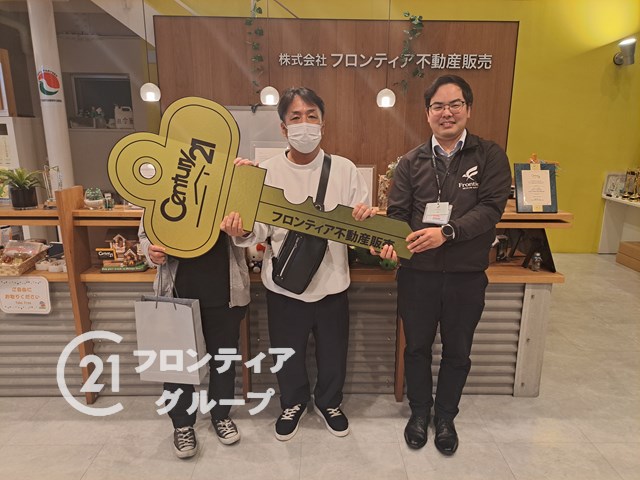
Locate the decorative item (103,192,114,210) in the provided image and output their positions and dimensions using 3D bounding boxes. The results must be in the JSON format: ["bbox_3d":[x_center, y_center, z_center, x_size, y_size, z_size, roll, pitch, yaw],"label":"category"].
[{"bbox_3d":[-1.058,-0.196,2.228,0.047,0.080,0.047,0,14,-1],"label":"decorative item"}]

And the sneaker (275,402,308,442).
[{"bbox_3d":[-0.146,0.925,2.345,0.107,0.108,0.288,5,14,19],"label":"sneaker"}]

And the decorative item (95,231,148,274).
[{"bbox_3d":[-1.081,0.068,2.455,0.262,0.204,0.140,-1,14,-6],"label":"decorative item"}]

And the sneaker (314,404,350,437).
[{"bbox_3d":[0.054,0.876,2.279,0.102,0.108,0.280,-7,16,-26],"label":"sneaker"}]

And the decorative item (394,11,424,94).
[{"bbox_3d":[0.960,-2.001,4.771,0.301,0.831,0.150,0,14,-1],"label":"decorative item"}]

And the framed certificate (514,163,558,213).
[{"bbox_3d":[1.093,-0.258,2.248,0.203,0.250,0.020,0,-6,-1],"label":"framed certificate"}]

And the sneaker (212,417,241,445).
[{"bbox_3d":[-0.495,0.935,2.296,0.099,0.105,0.278,-6,15,-25],"label":"sneaker"}]

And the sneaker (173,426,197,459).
[{"bbox_3d":[-0.643,0.906,2.132,0.102,0.110,0.280,-3,15,-15],"label":"sneaker"}]

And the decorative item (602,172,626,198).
[{"bbox_3d":[3.607,-0.638,5.414,0.280,0.290,0.090,11,17,38],"label":"decorative item"}]

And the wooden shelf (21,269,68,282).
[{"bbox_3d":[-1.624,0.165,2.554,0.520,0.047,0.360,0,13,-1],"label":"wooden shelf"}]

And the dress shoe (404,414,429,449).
[{"bbox_3d":[0.509,0.935,2.298,0.111,0.115,0.298,4,14,15],"label":"dress shoe"}]

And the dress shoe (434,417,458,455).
[{"bbox_3d":[0.616,0.907,2.162,0.108,0.115,0.290,3,14,11],"label":"dress shoe"}]

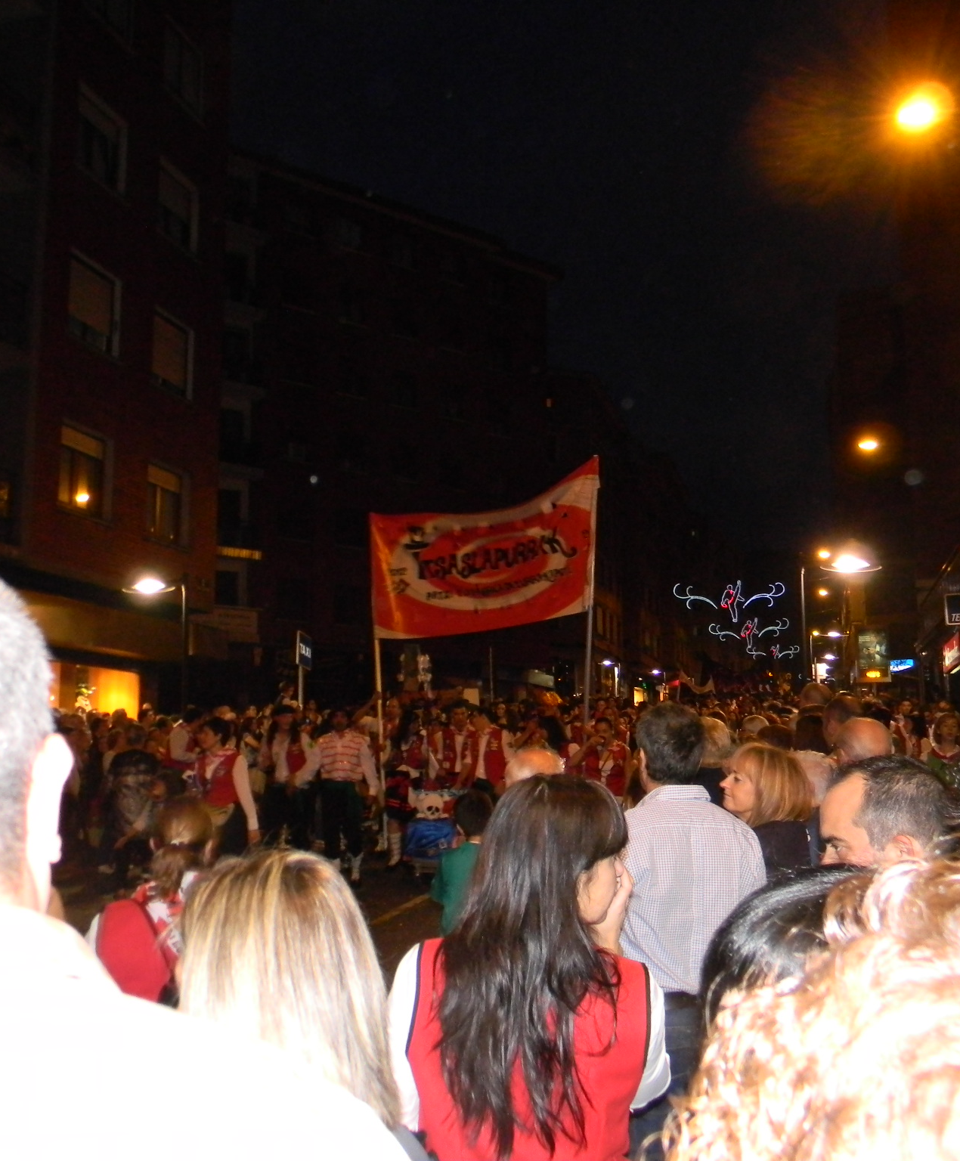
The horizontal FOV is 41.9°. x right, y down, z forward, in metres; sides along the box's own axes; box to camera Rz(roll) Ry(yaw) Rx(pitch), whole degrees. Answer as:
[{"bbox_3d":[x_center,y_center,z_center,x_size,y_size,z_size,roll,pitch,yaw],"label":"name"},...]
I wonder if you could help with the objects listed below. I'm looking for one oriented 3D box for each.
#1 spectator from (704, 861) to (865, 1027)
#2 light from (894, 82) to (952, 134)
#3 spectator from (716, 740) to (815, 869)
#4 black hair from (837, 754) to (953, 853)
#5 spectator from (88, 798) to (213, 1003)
[{"bbox_3d":[0.280,0.979,0.840,0.440,1.540,0.300,1,-8,-9],"label":"spectator"},{"bbox_3d":[5.295,-5.657,15.000,0.650,0.360,0.420,-2,-8,16],"label":"light"},{"bbox_3d":[0.880,1.296,3.692,0.300,1.620,0.450,-6,-10,40],"label":"spectator"},{"bbox_3d":[0.587,0.324,1.760,0.170,0.165,0.155,-2,-8,12],"label":"black hair"},{"bbox_3d":[-0.783,1.275,3.098,0.420,1.460,0.280,-1,-8,9],"label":"spectator"}]

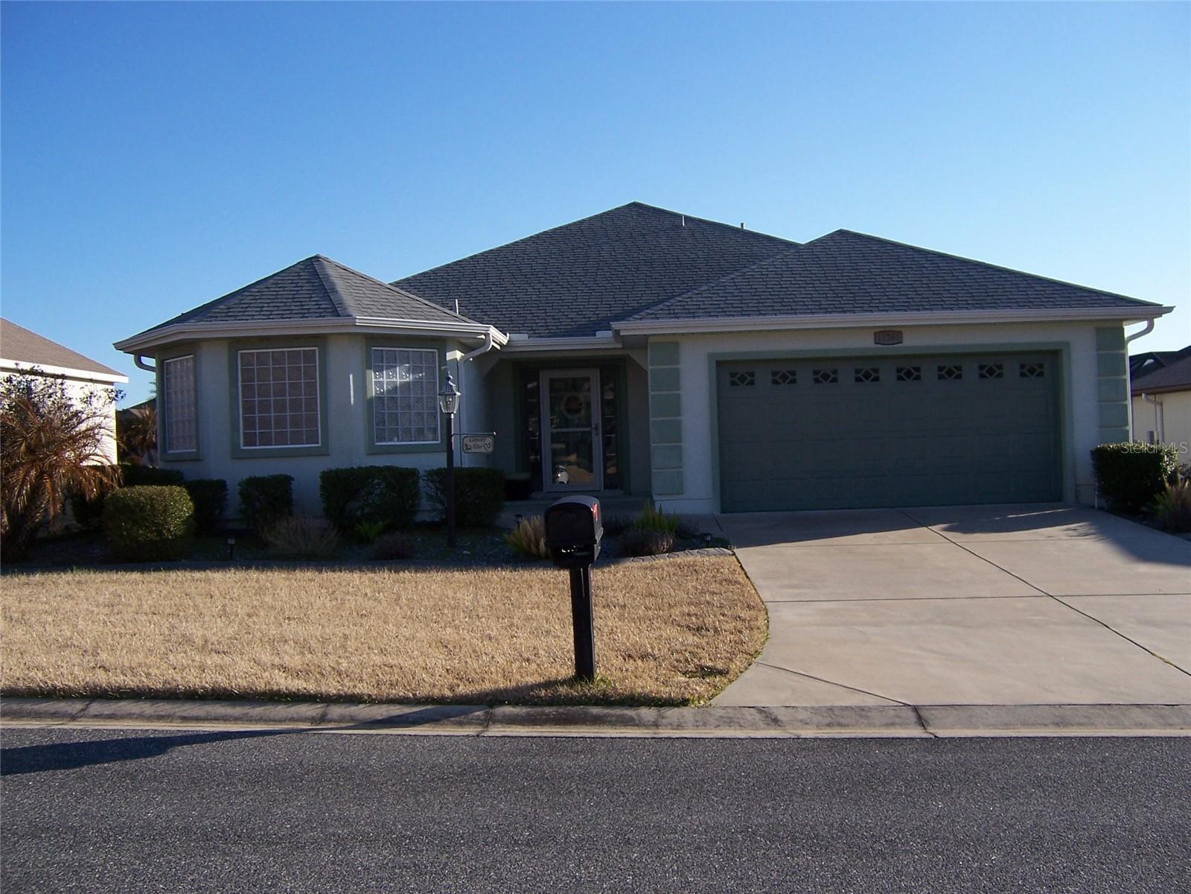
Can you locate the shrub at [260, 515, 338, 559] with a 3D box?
[{"bbox_3d":[-3.358,1.017,12.950,0.830,0.473,0.750,-2,-1,0],"label":"shrub"}]

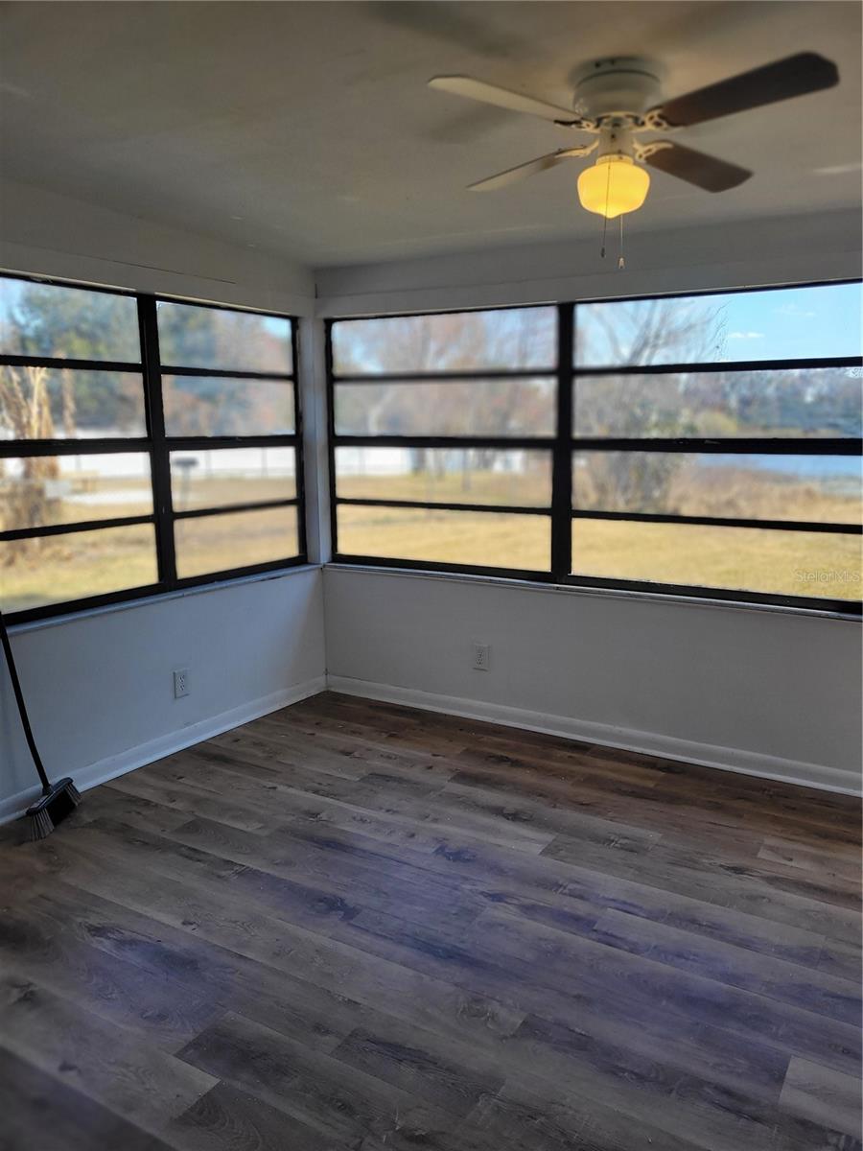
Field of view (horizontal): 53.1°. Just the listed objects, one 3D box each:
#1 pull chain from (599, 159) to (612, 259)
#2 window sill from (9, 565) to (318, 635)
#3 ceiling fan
[{"bbox_3d":[0.405,-0.846,1.998,0.020,0.225,0.020,2,10,11],"label":"pull chain"},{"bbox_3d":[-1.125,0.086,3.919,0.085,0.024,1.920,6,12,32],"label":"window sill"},{"bbox_3d":[0.425,-1.009,2.038,1.010,0.320,1.010,-8,13,-38],"label":"ceiling fan"}]

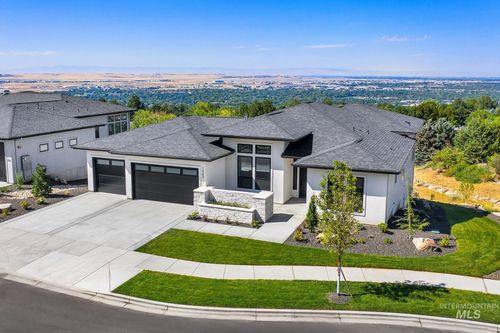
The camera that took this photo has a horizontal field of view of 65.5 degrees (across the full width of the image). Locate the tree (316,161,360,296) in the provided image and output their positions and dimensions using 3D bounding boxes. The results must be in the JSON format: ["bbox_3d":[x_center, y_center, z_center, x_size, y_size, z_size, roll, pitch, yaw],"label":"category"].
[{"bbox_3d":[3.372,2.440,14.701,1.550,5.410,1.550,0,13,0],"label":"tree"}]

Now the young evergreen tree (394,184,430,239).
[{"bbox_3d":[8.531,2.340,20.499,1.690,2.780,1.600,0,13,0],"label":"young evergreen tree"}]

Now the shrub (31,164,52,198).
[{"bbox_3d":[-14.589,1.007,27.162,1.470,2.350,1.470,0,13,0],"label":"shrub"}]

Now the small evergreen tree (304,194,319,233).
[{"bbox_3d":[3.357,2.538,21.128,0.710,2.060,0.710,0,13,0],"label":"small evergreen tree"}]

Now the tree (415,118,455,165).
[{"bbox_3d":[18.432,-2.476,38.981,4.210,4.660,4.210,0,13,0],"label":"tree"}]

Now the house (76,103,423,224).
[{"bbox_3d":[1.363,-2.073,32.313,23.000,6.300,20.300,5,14,21],"label":"house"}]

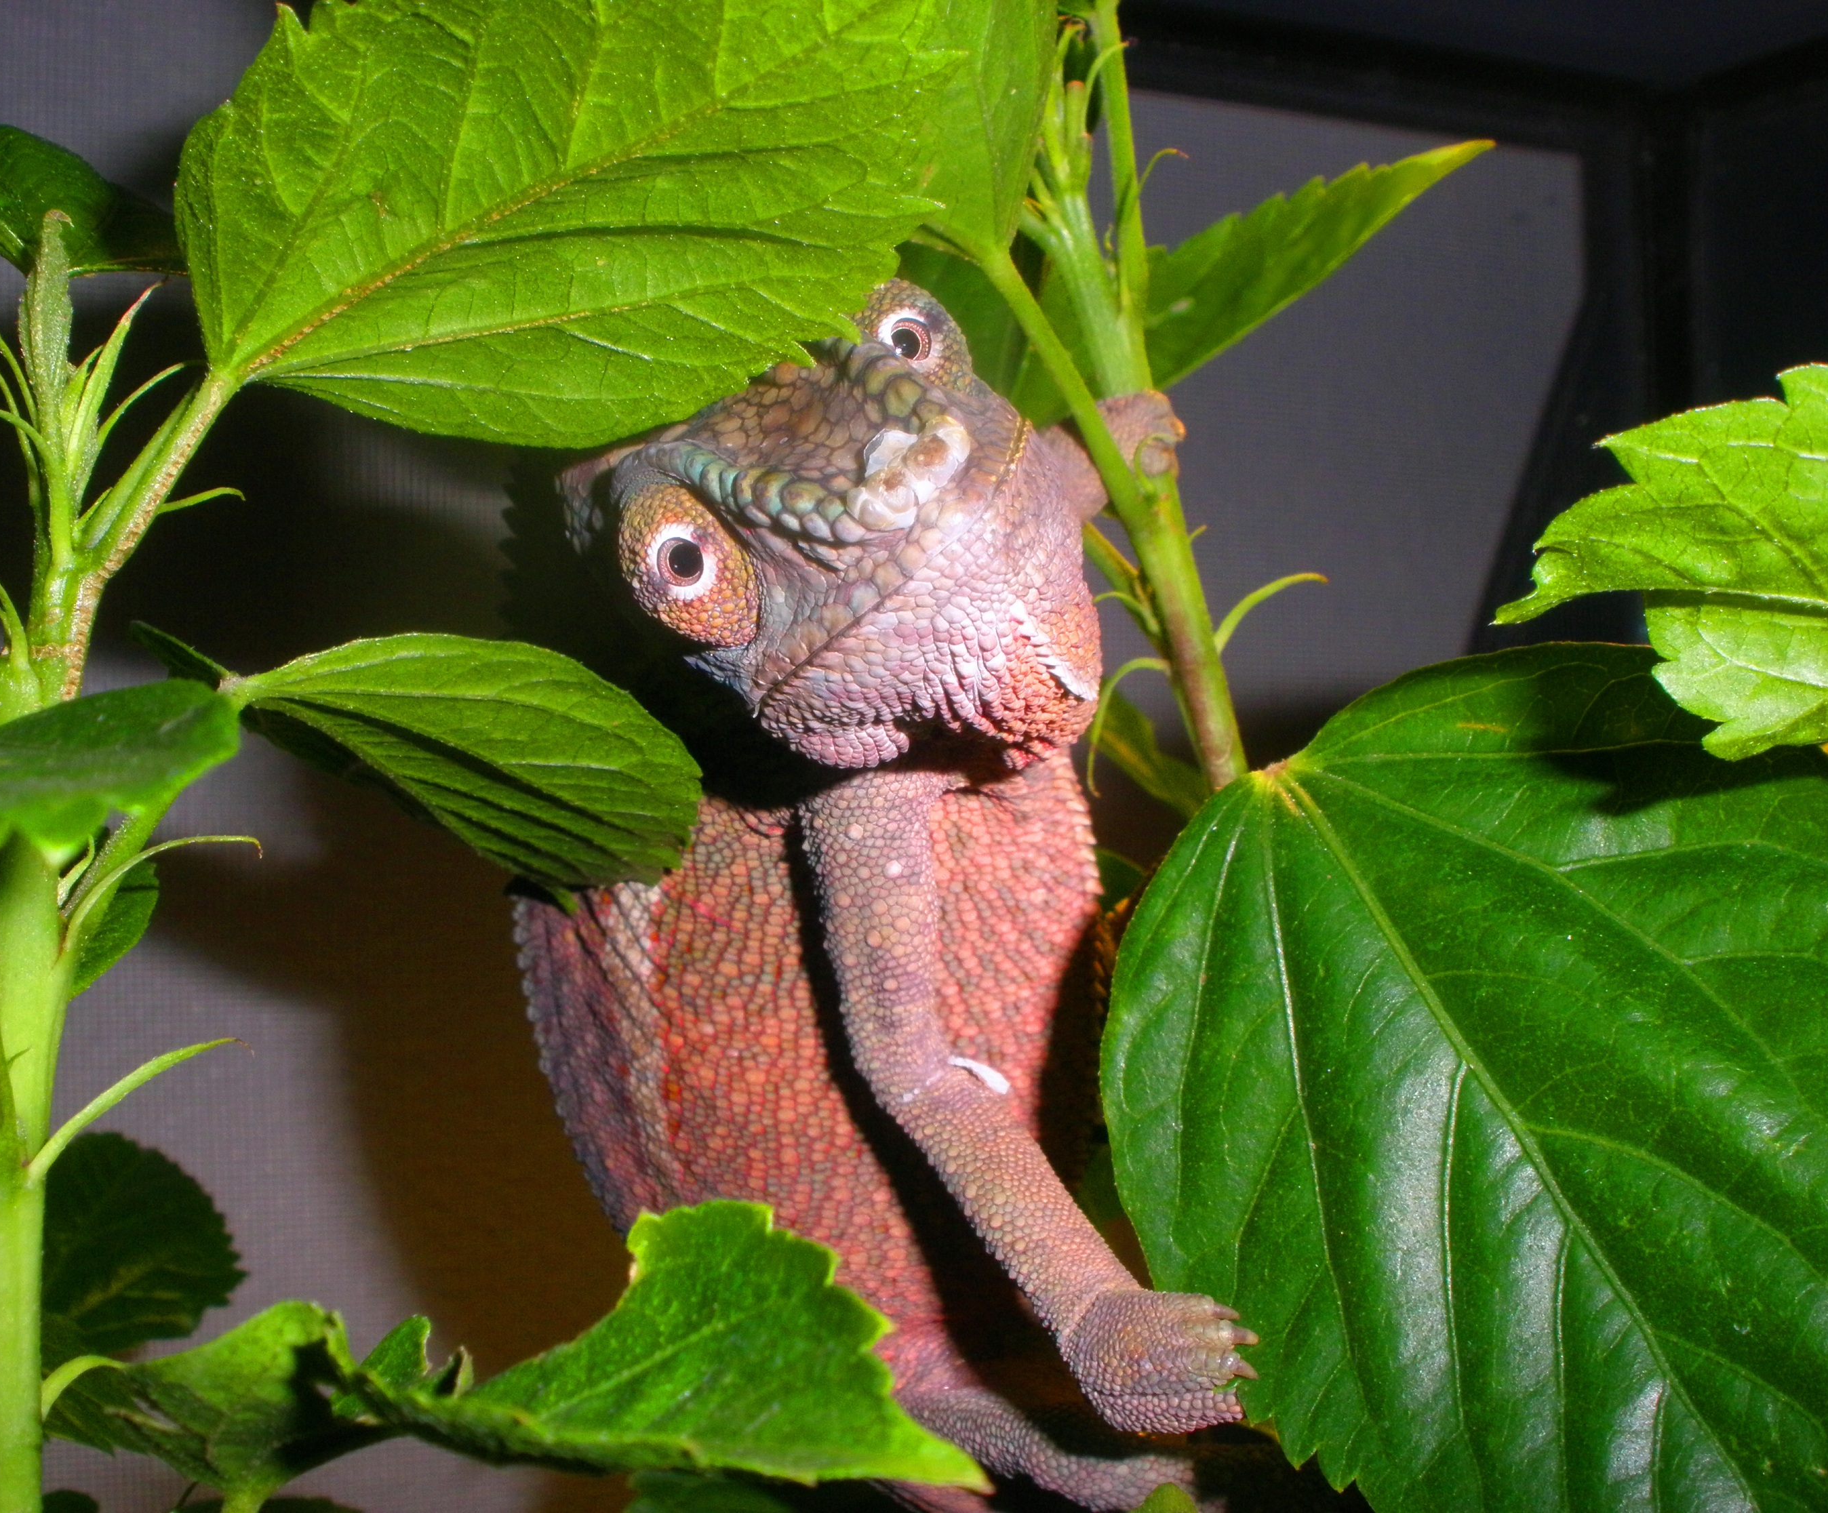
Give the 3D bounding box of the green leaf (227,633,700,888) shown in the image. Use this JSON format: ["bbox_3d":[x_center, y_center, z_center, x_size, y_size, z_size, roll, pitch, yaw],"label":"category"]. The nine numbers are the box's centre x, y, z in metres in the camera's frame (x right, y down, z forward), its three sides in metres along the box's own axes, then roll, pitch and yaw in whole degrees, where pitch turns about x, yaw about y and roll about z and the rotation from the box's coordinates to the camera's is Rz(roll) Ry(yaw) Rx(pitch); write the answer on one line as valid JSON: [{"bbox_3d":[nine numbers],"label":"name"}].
[{"bbox_3d":[-0.049,0.001,0.280,0.053,0.025,0.028,23,0,0],"label":"green leaf"}]

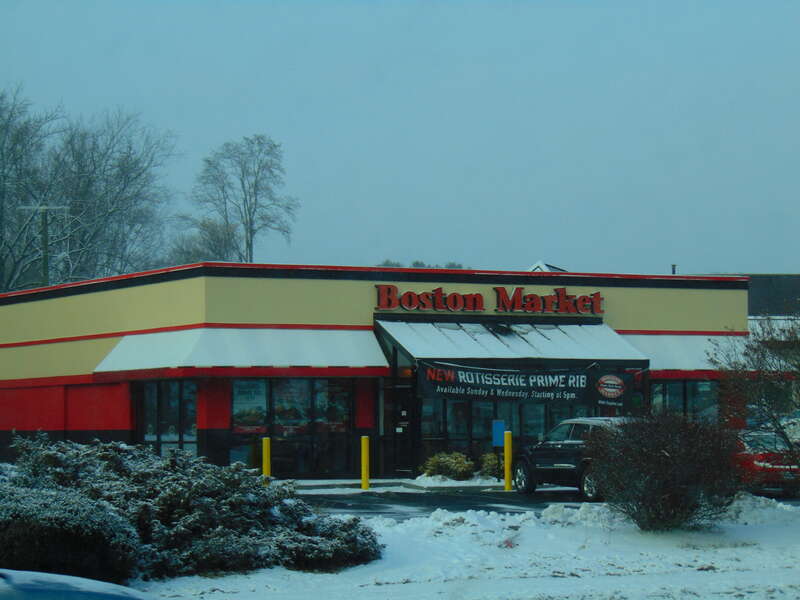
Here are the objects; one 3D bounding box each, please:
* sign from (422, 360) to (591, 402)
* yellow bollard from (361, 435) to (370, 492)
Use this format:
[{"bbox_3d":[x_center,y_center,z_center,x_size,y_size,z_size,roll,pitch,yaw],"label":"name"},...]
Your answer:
[{"bbox_3d":[2.631,1.954,58.425,5.064,0.982,0.080,1,-4,-28],"label":"sign"},{"bbox_3d":[-0.792,3.768,57.800,0.170,1.240,0.170,1,-3,-27],"label":"yellow bollard"}]

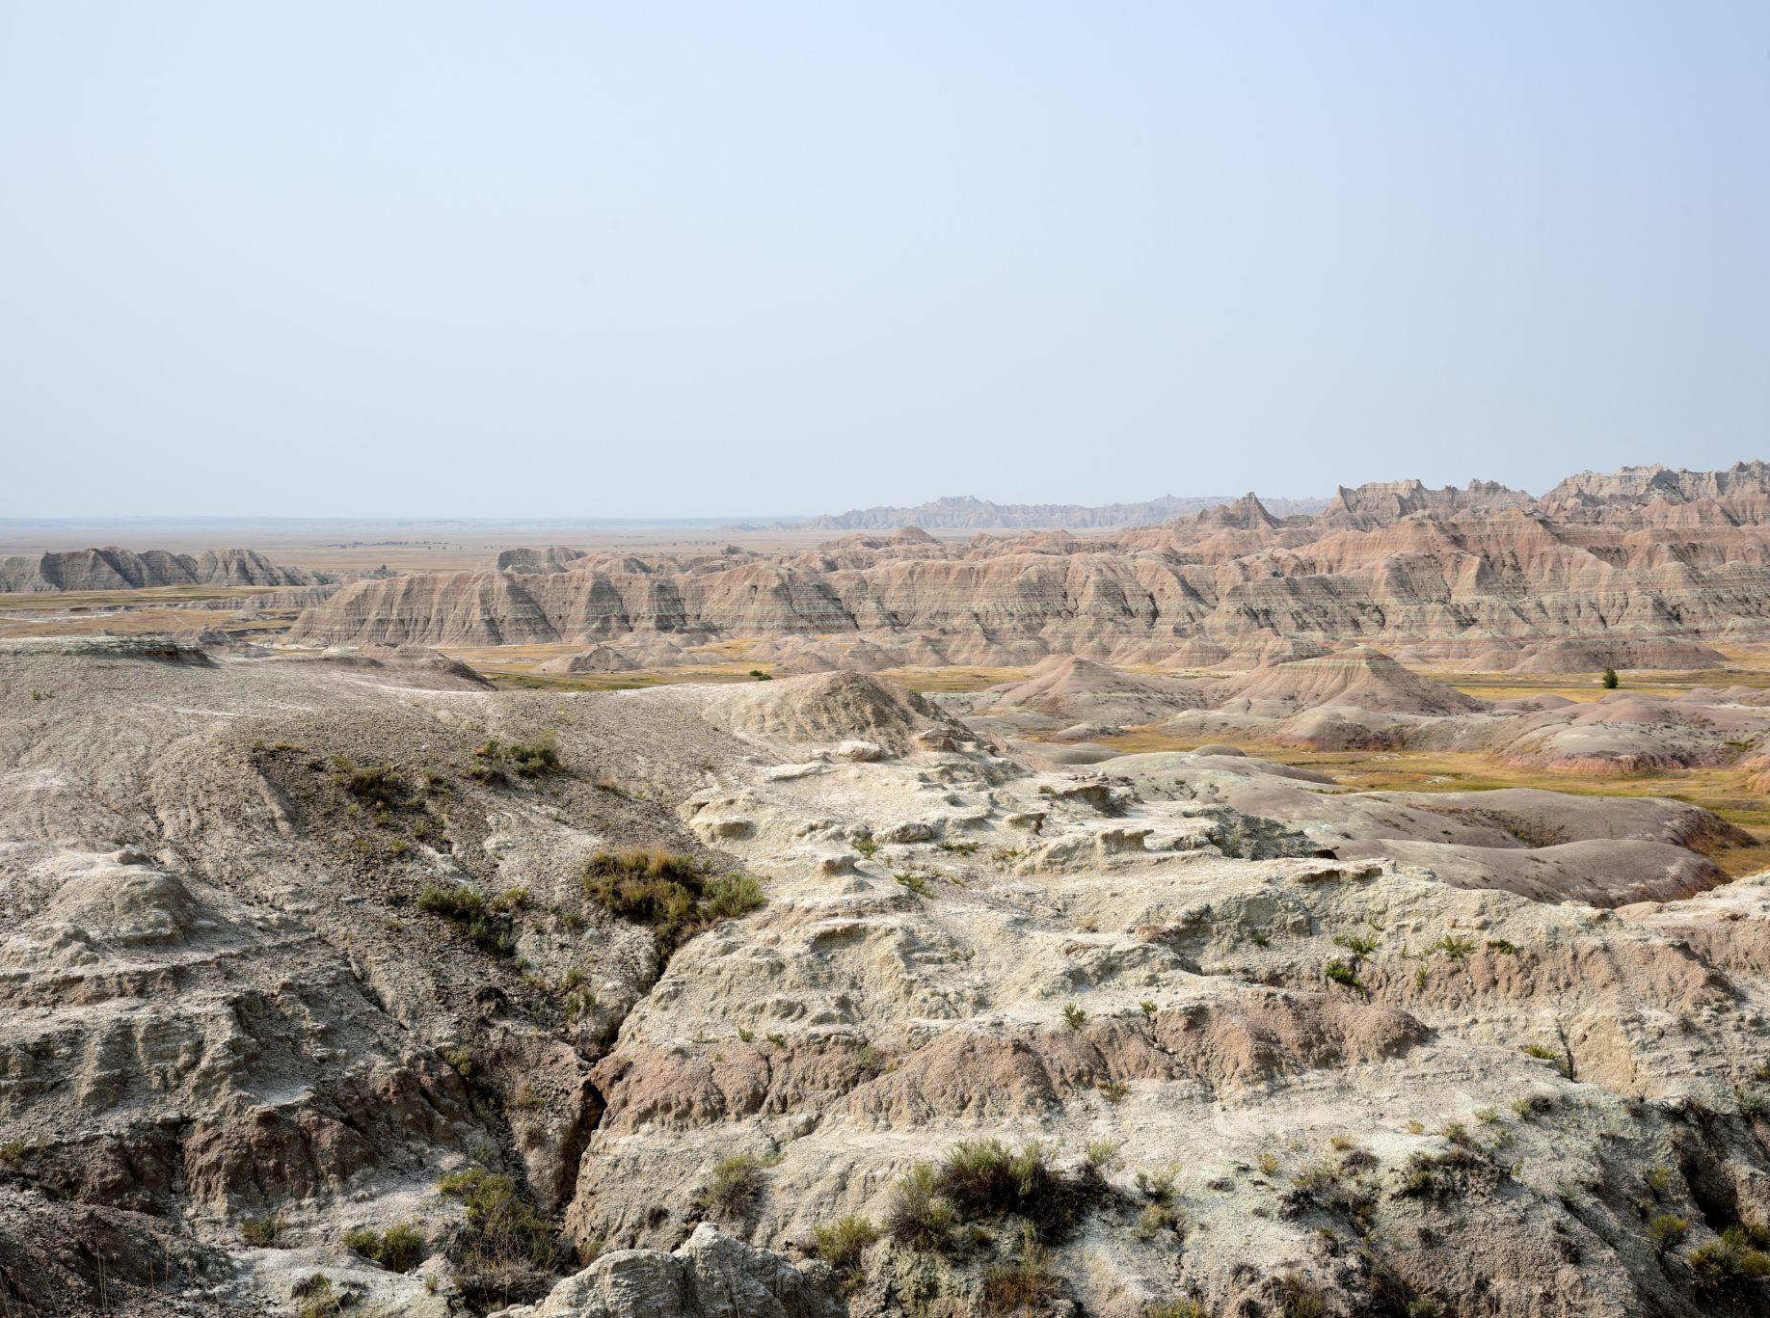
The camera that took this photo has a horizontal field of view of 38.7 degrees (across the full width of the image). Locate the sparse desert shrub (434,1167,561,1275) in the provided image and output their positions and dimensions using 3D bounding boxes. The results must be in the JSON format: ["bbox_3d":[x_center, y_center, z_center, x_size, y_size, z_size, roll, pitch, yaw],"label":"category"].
[{"bbox_3d":[-3.203,4.661,21.000,1.053,0.746,0.895,0,3,0],"label":"sparse desert shrub"}]

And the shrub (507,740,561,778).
[{"bbox_3d":[-5.006,1.431,36.000,0.792,0.500,0.700,0,3,0],"label":"shrub"}]

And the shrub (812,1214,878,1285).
[{"bbox_3d":[-0.310,4.560,19.500,0.513,0.483,0.436,0,3,0],"label":"shrub"}]

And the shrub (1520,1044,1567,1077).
[{"bbox_3d":[6.017,3.649,23.000,0.436,0.280,0.380,0,3,0],"label":"shrub"}]

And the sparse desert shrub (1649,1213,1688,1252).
[{"bbox_3d":[5.894,4.316,19.000,0.302,0.280,0.290,0,3,0],"label":"sparse desert shrub"}]

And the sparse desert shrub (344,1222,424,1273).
[{"bbox_3d":[-3.961,4.659,20.000,0.648,0.309,0.551,0,3,0],"label":"sparse desert shrub"}]

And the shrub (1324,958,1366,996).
[{"bbox_3d":[4.463,3.086,24.500,0.404,0.350,0.360,0,3,0],"label":"shrub"}]

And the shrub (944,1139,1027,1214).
[{"bbox_3d":[0.795,4.096,20.000,0.648,0.540,0.580,0,3,0],"label":"shrub"}]

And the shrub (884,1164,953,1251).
[{"bbox_3d":[0.265,4.177,19.300,0.519,0.600,0.500,0,3,0],"label":"shrub"}]

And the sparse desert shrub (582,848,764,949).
[{"bbox_3d":[-2.353,2.653,28.000,2.020,0.970,1.300,0,3,0],"label":"sparse desert shrub"}]

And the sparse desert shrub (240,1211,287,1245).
[{"bbox_3d":[-5.296,4.857,21.500,0.407,0.232,0.346,0,3,0],"label":"sparse desert shrub"}]

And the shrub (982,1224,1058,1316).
[{"bbox_3d":[1.001,4.485,18.500,0.565,0.584,0.481,0,3,0],"label":"shrub"}]

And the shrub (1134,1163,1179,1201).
[{"bbox_3d":[2.227,4.297,20.700,0.367,0.257,0.312,0,3,0],"label":"shrub"}]

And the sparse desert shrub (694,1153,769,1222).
[{"bbox_3d":[-1.216,4.188,20.000,0.587,0.480,0.520,0,3,0],"label":"sparse desert shrub"}]

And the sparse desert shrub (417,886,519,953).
[{"bbox_3d":[-4.473,2.798,27.000,1.073,0.660,0.850,0,3,0],"label":"sparse desert shrub"}]

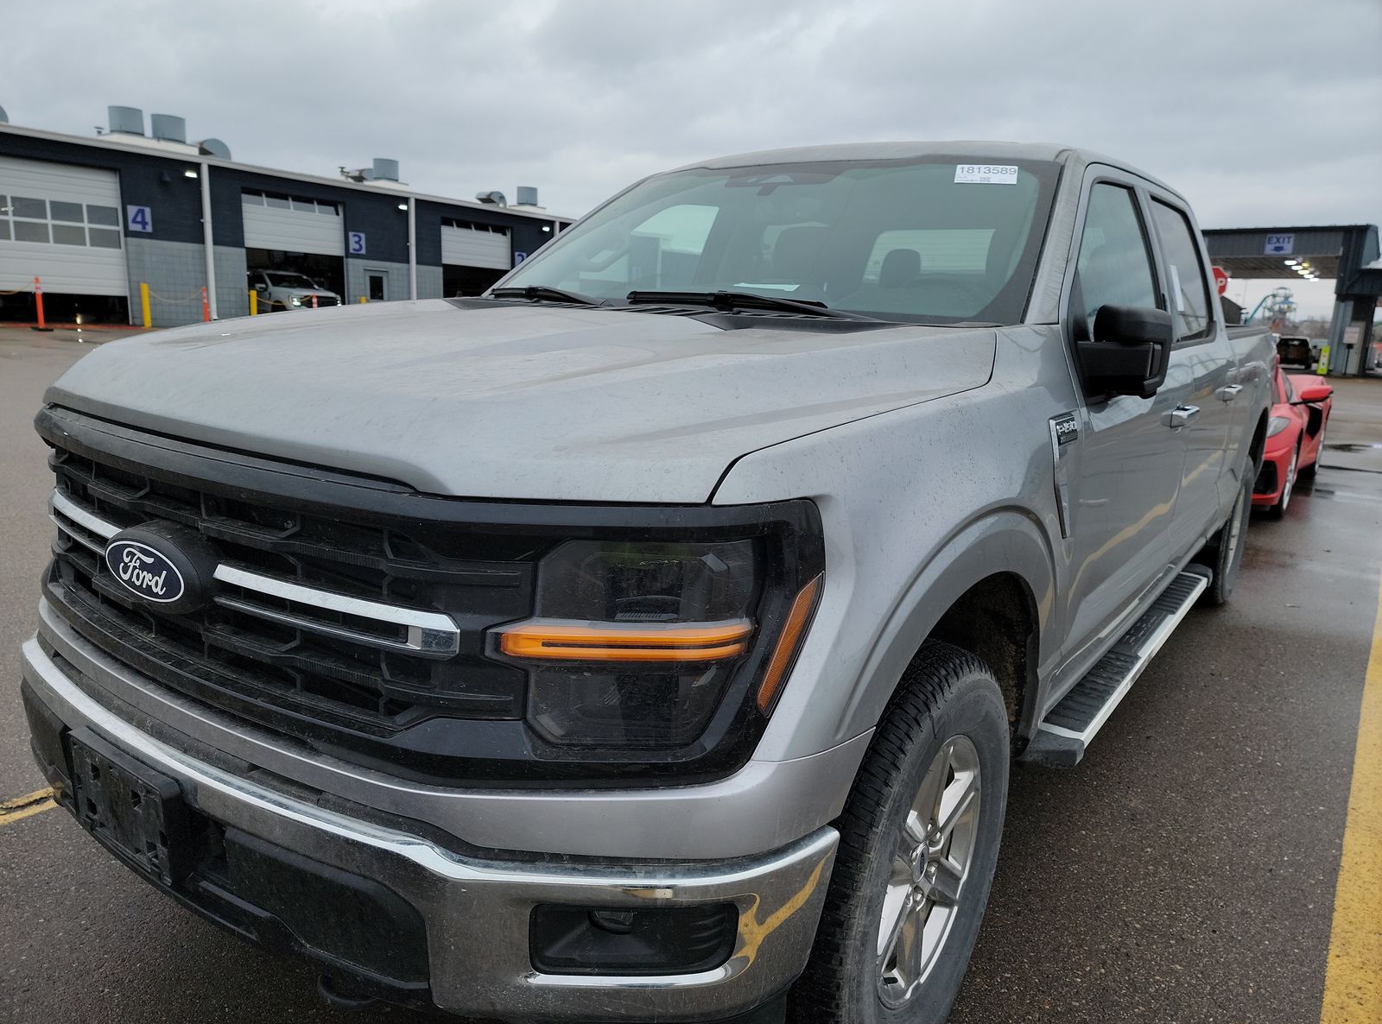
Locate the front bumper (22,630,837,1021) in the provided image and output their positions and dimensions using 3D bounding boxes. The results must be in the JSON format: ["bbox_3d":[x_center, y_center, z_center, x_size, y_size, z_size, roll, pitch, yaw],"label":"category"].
[{"bbox_3d":[-0.736,0.448,1.655,1.990,0.410,0.480,10,14,35],"label":"front bumper"}]

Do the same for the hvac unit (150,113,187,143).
[{"bbox_3d":[-16.790,-12.320,30.800,0.980,0.740,0.980,9,14,35],"label":"hvac unit"}]

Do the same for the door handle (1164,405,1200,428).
[{"bbox_3d":[1.444,-0.279,2.823,0.065,0.055,0.260,10,14,35],"label":"door handle"}]

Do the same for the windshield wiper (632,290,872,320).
[{"bbox_3d":[0.142,-0.487,2.228,0.660,0.070,0.090,7,13,26],"label":"windshield wiper"}]

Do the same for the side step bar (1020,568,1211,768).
[{"bbox_3d":[1.424,0.399,3.061,0.180,0.090,2.080,10,14,35],"label":"side step bar"}]

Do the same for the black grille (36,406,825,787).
[{"bbox_3d":[-0.731,0.059,1.568,1.920,0.410,0.390,10,14,35],"label":"black grille"}]

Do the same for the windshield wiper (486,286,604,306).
[{"bbox_3d":[-0.398,-0.591,2.646,0.090,0.070,0.620,-8,15,-40],"label":"windshield wiper"}]

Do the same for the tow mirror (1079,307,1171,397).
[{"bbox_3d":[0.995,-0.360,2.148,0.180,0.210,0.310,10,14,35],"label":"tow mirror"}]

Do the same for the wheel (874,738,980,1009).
[{"bbox_3d":[0.368,0.636,1.800,0.200,0.492,0.492,10,14,35],"label":"wheel"}]

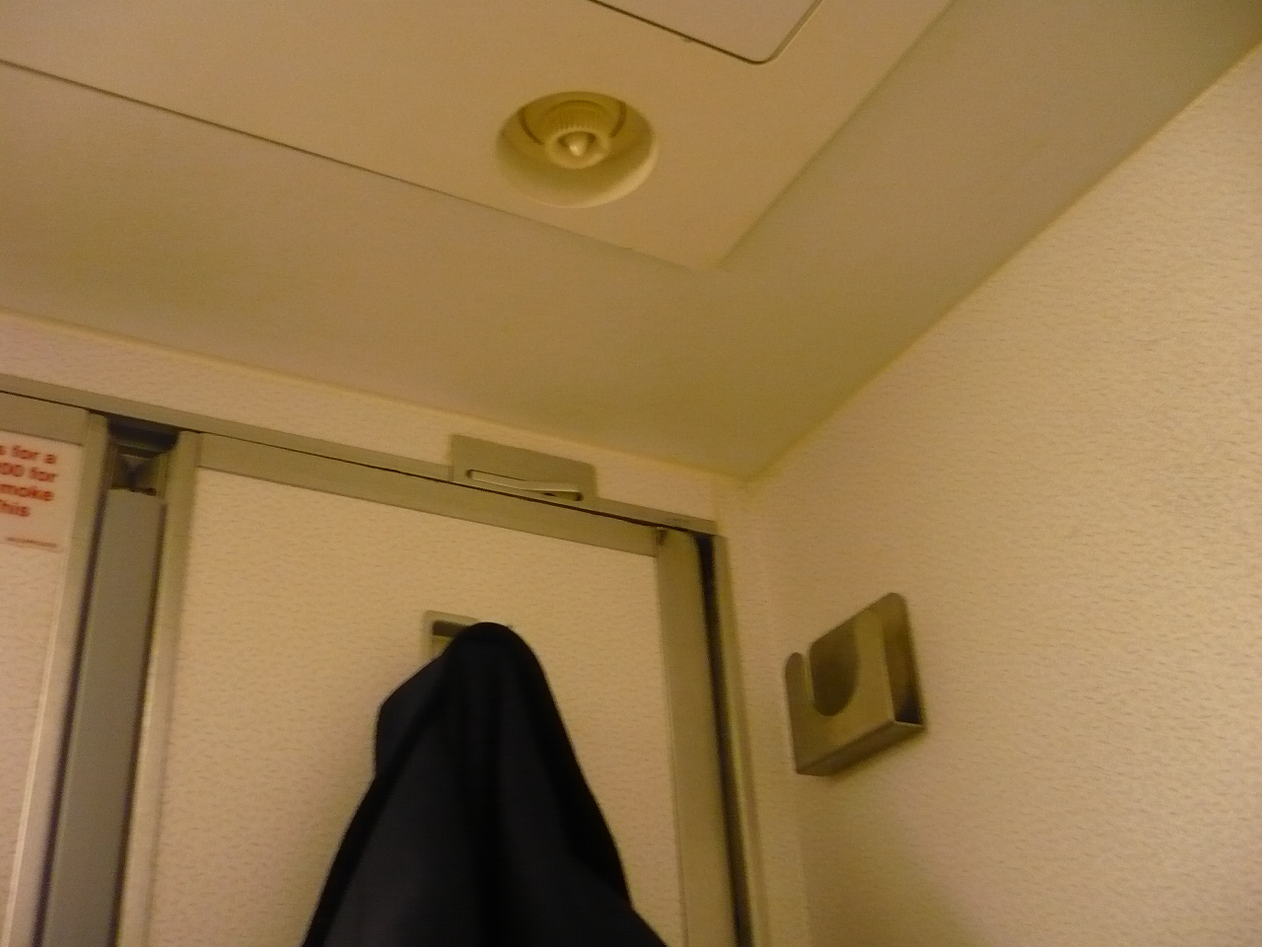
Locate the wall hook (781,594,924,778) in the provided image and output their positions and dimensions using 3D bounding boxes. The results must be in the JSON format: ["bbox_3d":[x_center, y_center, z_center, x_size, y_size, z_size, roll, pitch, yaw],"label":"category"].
[{"bbox_3d":[0.100,0.095,0.583,0.018,0.065,0.075,11,-31,-25],"label":"wall hook"}]

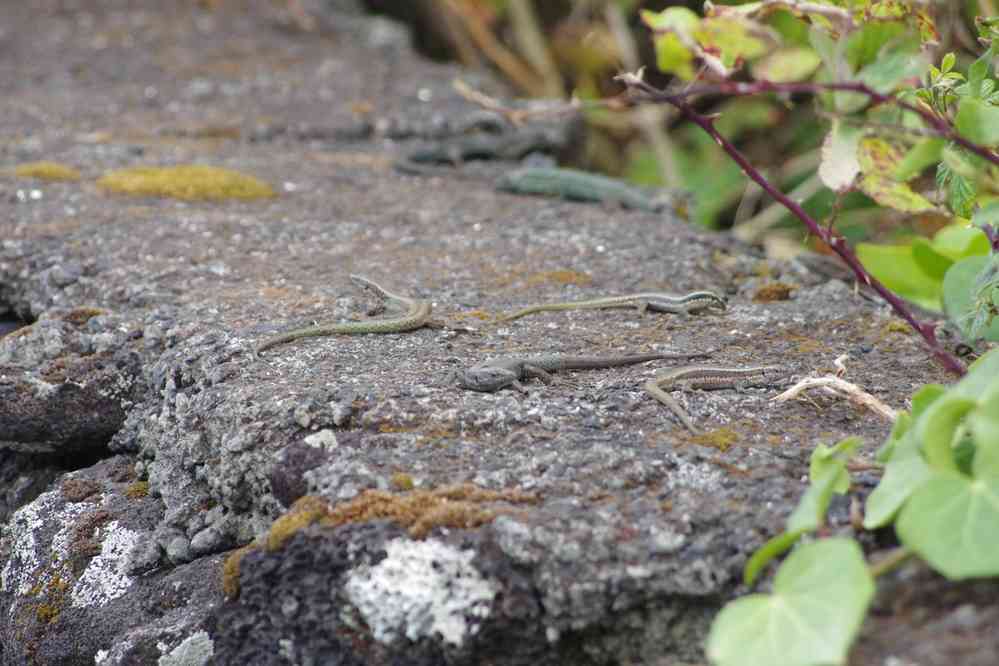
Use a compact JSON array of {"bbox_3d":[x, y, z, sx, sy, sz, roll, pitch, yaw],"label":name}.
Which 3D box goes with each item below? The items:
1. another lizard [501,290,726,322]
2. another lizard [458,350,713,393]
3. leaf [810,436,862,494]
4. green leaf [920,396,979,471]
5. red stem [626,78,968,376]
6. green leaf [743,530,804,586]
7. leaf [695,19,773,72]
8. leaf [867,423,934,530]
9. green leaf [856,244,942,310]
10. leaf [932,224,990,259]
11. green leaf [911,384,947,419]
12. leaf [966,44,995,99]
[{"bbox_3d":[0.056,-0.013,5.320,0.111,0.013,0.025,-1,13,-4],"label":"another lizard"},{"bbox_3d":[0.041,0.018,5.200,0.130,0.015,0.032,-7,15,-27],"label":"another lizard"},{"bbox_3d":[0.153,0.060,4.900,0.024,0.025,0.015,0,13,0],"label":"leaf"},{"bbox_3d":[0.159,0.035,3.820,0.023,0.028,0.012,6,14,24],"label":"green leaf"},{"bbox_3d":[0.114,-0.042,4.095,0.176,0.013,0.012,41,11,16],"label":"red stem"},{"bbox_3d":[0.098,0.080,3.850,0.024,0.020,0.012,6,14,24],"label":"green leaf"},{"bbox_3d":[0.120,-0.148,5.550,0.039,0.025,0.020,0,13,0],"label":"leaf"},{"bbox_3d":[0.142,0.051,3.830,0.031,0.036,0.010,9,16,34],"label":"leaf"},{"bbox_3d":[0.154,-0.021,4.120,0.036,0.027,0.012,3,13,15],"label":"green leaf"},{"bbox_3d":[0.235,-0.046,5.500,0.030,0.016,0.018,0,13,0],"label":"leaf"},{"bbox_3d":[0.199,0.032,5.000,0.018,0.015,0.013,0,13,0],"label":"green leaf"},{"bbox_3d":[0.180,-0.098,4.050,0.010,0.020,0.007,0,13,0],"label":"leaf"}]

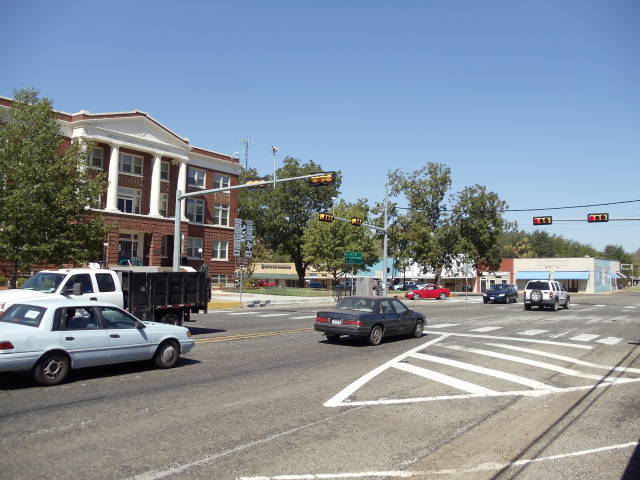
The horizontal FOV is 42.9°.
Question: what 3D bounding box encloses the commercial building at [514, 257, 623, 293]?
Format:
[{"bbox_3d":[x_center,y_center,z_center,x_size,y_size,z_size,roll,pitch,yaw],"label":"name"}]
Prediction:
[{"bbox_3d":[42.981,6.311,138.626,12.100,5.200,30.000,-1,-3,27],"label":"commercial building"}]

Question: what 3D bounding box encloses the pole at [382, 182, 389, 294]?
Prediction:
[{"bbox_3d":[4.906,0.239,60.738,0.300,9.100,0.300,-1,-3,30],"label":"pole"}]

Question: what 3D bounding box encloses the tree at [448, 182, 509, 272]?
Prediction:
[{"bbox_3d":[17.535,-0.719,90.000,6.800,11.000,6.800,-1,-3,27],"label":"tree"}]

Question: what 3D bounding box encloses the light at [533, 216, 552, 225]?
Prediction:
[{"bbox_3d":[15.207,-1.303,55.500,1.320,0.580,0.380,-1,-3,30],"label":"light"}]

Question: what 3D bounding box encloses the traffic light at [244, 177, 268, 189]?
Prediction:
[{"bbox_3d":[-3.103,-2.803,40.000,1.250,0.530,0.300,-1,-3,27],"label":"traffic light"}]

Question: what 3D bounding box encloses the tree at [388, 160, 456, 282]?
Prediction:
[{"bbox_3d":[11.649,-1.143,93.393,8.200,15.000,8.000,0,-3,0],"label":"tree"}]

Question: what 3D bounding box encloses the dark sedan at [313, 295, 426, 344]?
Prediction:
[{"bbox_3d":[1.660,2.433,25.050,1.730,1.380,4.600,-1,-3,30],"label":"dark sedan"}]

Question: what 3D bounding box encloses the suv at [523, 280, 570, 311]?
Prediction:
[{"bbox_3d":[14.050,3.440,50.048,1.830,1.820,4.450,-1,-3,30],"label":"suv"}]

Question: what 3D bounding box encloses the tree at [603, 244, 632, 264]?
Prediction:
[{"bbox_3d":[65.859,6.295,180.275,7.500,10.500,7.500,0,-3,0],"label":"tree"}]

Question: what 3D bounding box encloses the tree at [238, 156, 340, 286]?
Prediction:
[{"bbox_3d":[-3.749,-2.213,100.000,12.600,16.200,12.200,1,-3,0],"label":"tree"}]

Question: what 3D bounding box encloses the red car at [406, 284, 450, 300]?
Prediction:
[{"bbox_3d":[10.341,5.018,77.536,4.300,1.380,1.770,0,-3,-2],"label":"red car"}]

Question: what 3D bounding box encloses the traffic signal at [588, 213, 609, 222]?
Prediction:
[{"bbox_3d":[17.644,-1.393,51.500,1.250,0.530,0.300,-1,-3,27],"label":"traffic signal"}]

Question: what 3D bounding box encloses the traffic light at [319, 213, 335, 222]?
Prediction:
[{"bbox_3d":[0.476,-1.548,57.000,0.350,0.550,1.600,-1,-3,27],"label":"traffic light"}]

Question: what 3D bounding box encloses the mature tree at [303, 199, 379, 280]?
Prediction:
[{"bbox_3d":[2.197,0.929,86.256,8.000,9.800,7.800,0,-3,0],"label":"mature tree"}]

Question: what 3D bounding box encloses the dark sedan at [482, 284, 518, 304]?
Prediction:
[{"bbox_3d":[13.913,4.148,62.600,1.760,1.420,4.700,-1,-3,24],"label":"dark sedan"}]

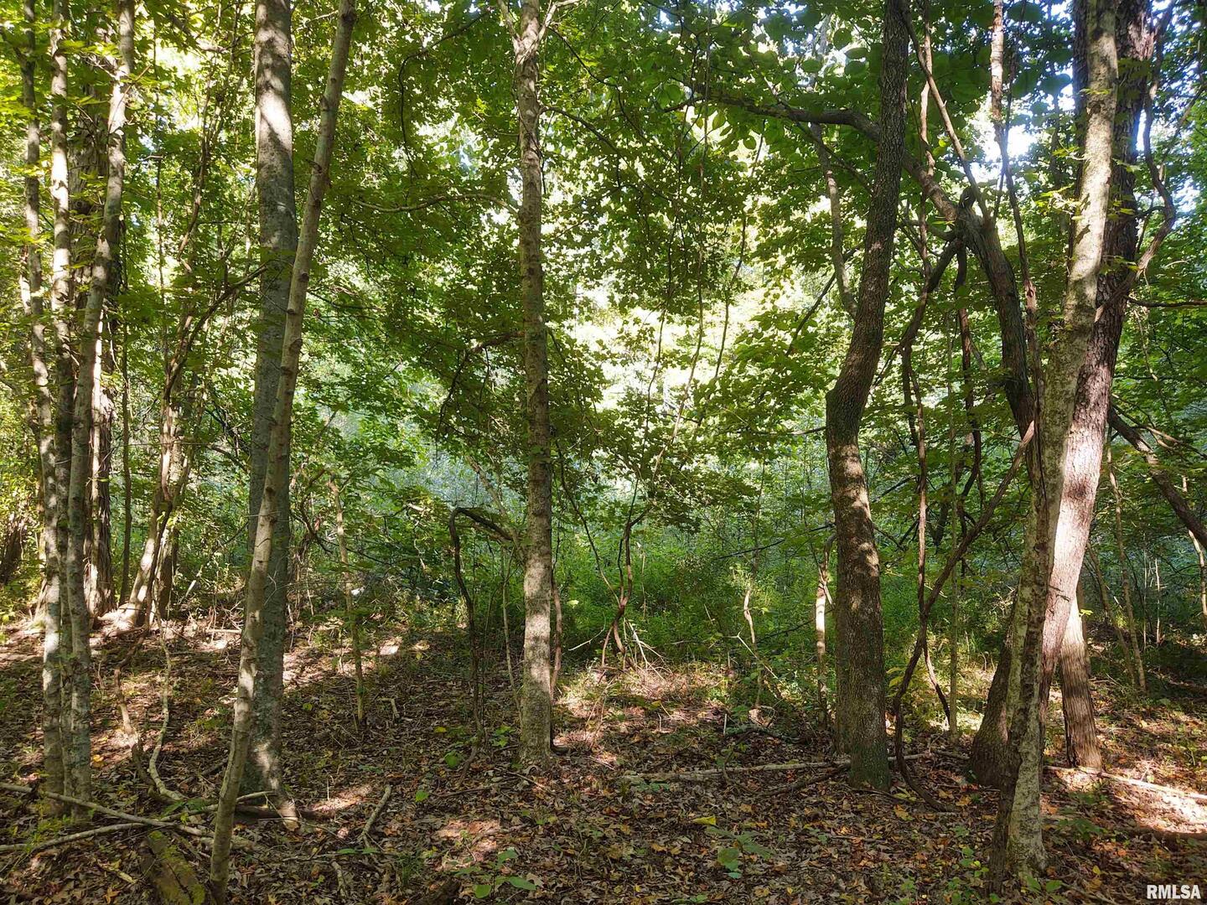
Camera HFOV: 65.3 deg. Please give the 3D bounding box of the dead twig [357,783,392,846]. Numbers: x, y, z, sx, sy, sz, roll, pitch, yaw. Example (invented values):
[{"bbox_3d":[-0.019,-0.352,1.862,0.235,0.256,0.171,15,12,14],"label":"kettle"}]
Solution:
[{"bbox_3d":[-0.999,1.588,4.175,0.080,0.060,0.610,0,0,-3],"label":"dead twig"}]

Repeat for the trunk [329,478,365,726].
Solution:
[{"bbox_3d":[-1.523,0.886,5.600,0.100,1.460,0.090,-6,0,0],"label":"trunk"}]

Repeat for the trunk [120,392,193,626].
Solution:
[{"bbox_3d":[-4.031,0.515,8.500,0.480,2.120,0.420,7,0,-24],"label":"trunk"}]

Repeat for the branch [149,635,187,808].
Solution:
[{"bbox_3d":[-2.836,1.535,6.070,0.180,0.100,3.870,0,0,-27],"label":"branch"}]

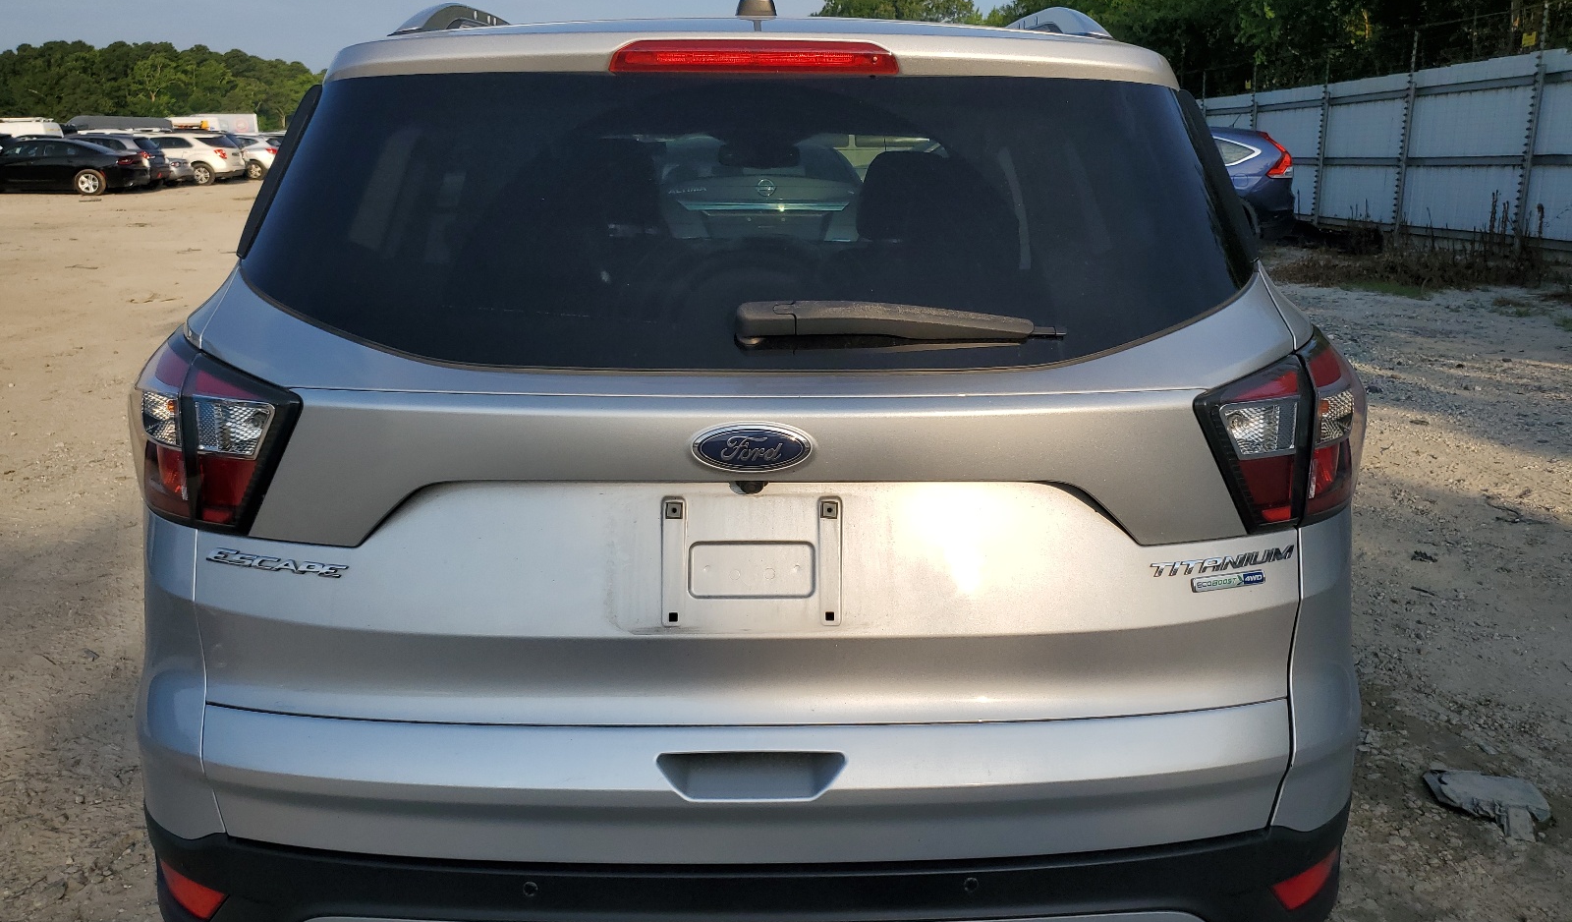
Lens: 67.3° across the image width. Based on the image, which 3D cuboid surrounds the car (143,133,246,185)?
[{"bbox_3d":[-21.200,-10.435,40.788,4.770,1.720,1.840,0,15,0],"label":"car"}]

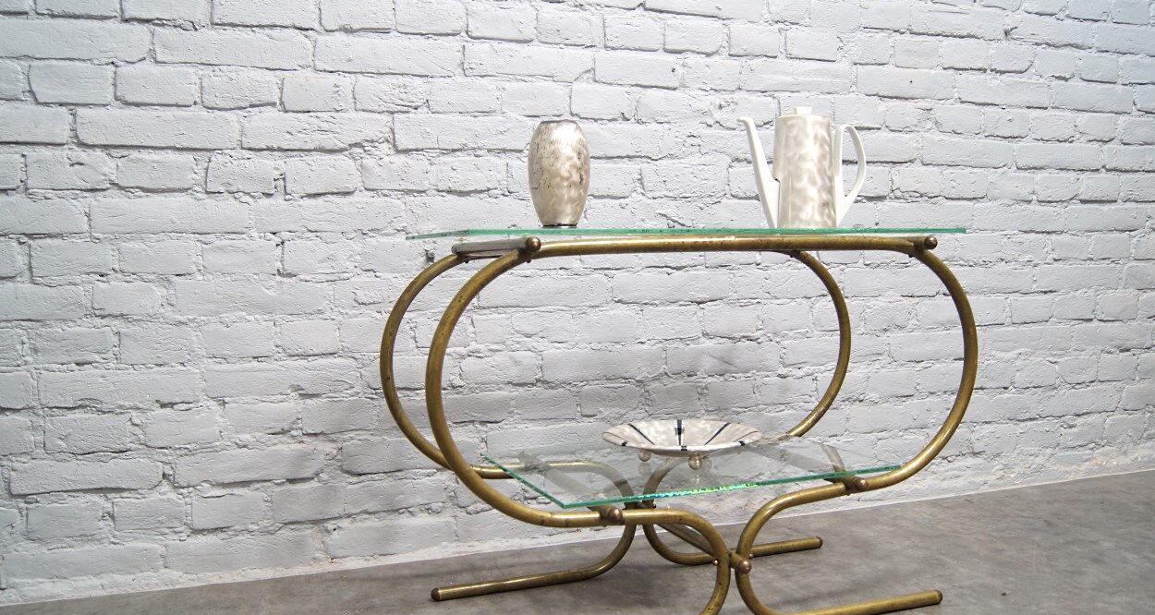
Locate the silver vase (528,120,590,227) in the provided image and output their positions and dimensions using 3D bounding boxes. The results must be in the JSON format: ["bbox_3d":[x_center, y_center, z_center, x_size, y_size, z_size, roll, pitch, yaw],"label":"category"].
[{"bbox_3d":[-0.030,-0.203,1.500,0.097,0.174,0.097,-1,3,0],"label":"silver vase"}]

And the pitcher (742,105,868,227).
[{"bbox_3d":[0.391,-0.238,1.662,0.261,0.216,0.112,-2,3,-21],"label":"pitcher"}]

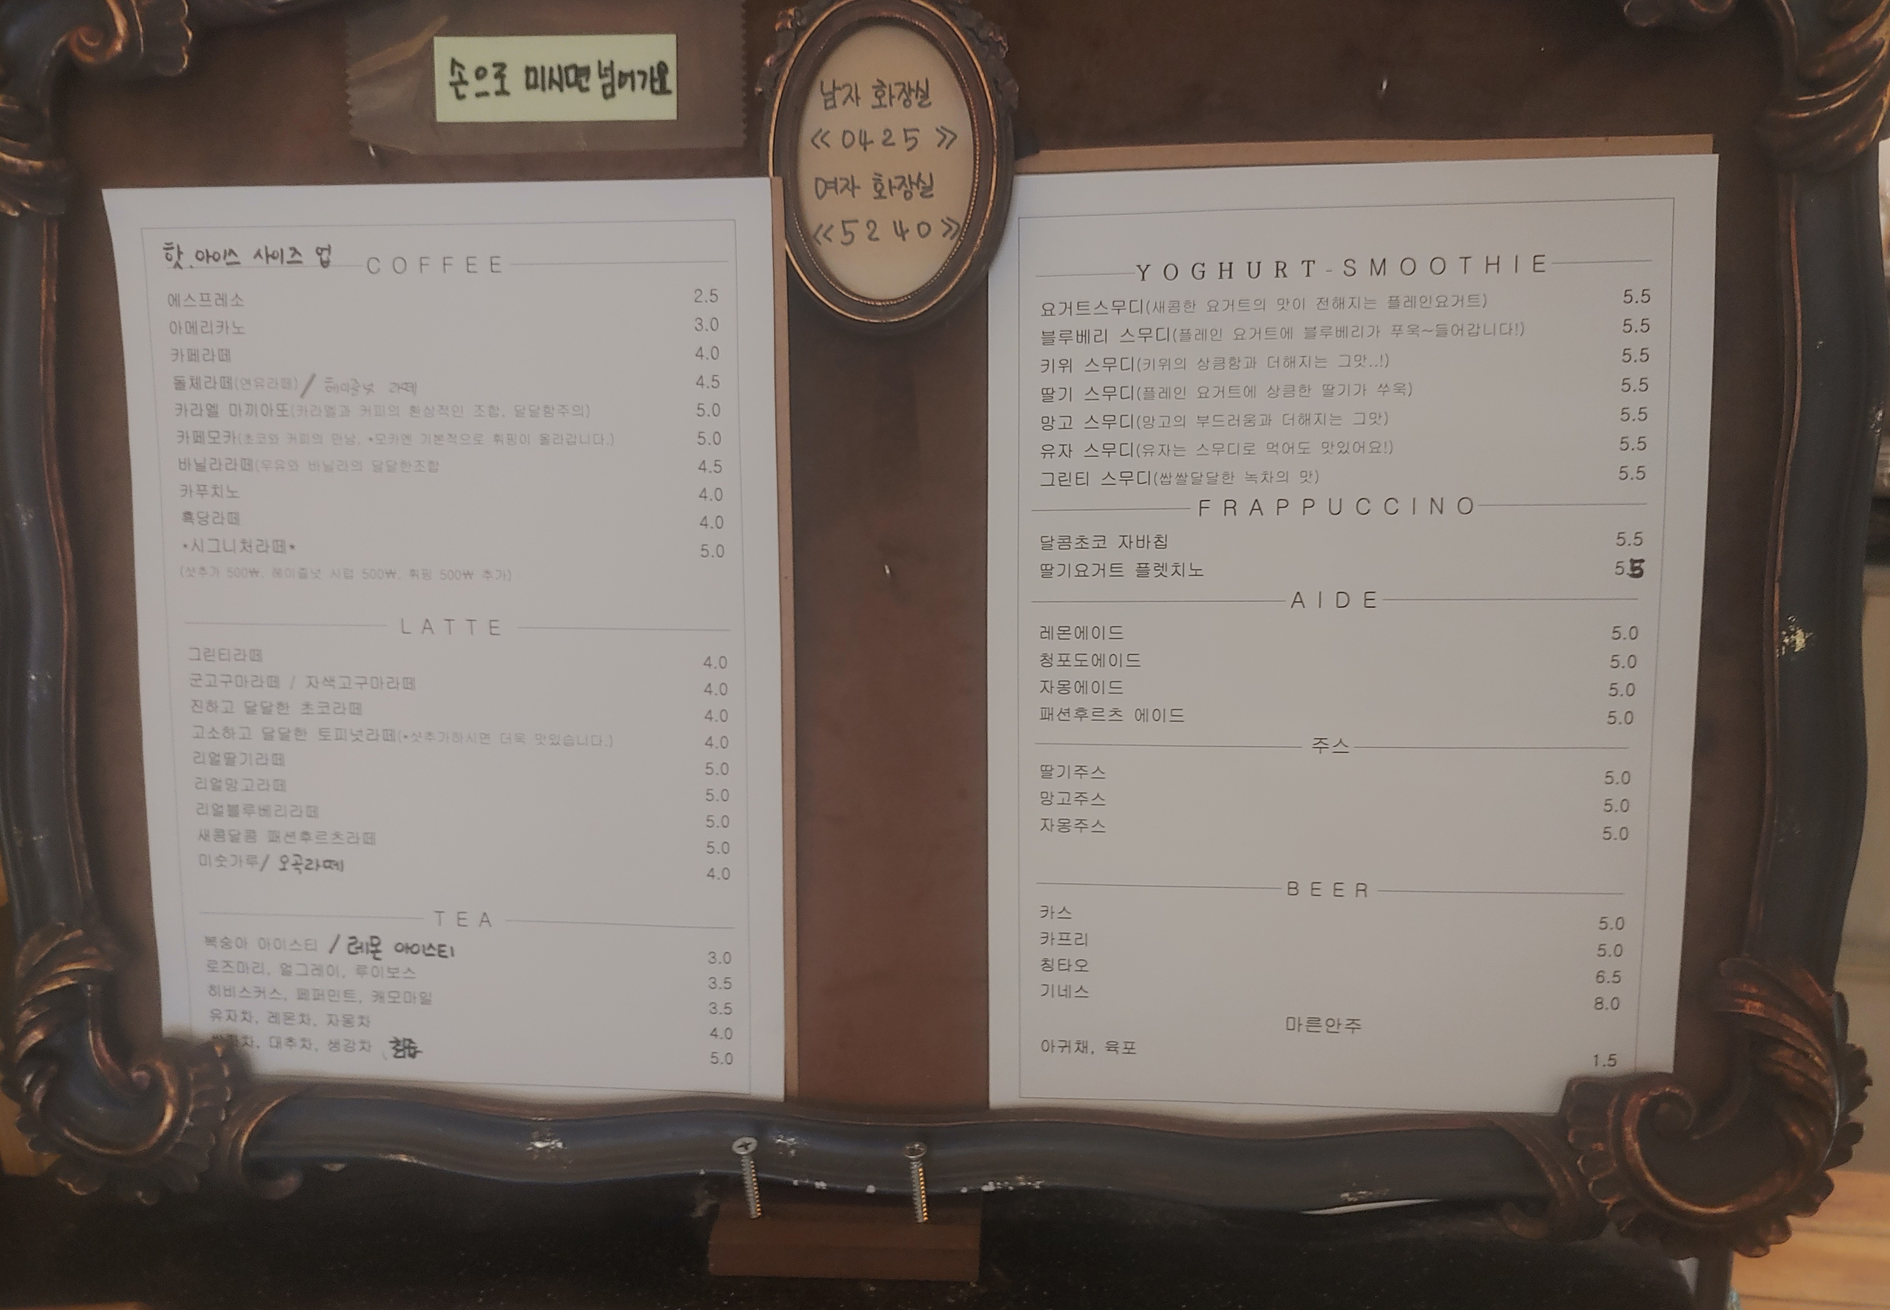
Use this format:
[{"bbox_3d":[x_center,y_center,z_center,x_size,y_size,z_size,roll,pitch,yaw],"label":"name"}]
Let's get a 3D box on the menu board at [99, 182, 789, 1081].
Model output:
[{"bbox_3d":[-0.157,0.003,0.452,0.210,0.297,0.004,0,6,5],"label":"menu board"}]

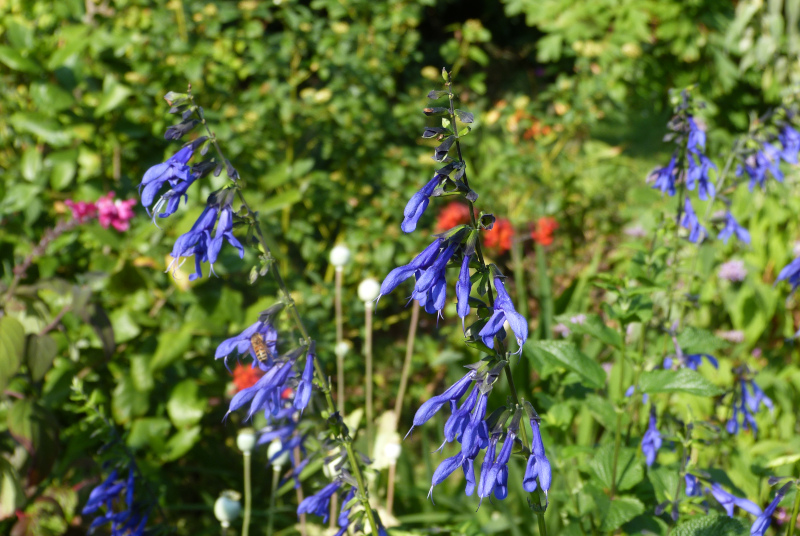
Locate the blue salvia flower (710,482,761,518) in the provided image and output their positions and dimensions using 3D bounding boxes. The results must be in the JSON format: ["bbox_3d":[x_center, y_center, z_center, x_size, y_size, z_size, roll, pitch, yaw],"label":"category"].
[{"bbox_3d":[0.222,0.154,1.100,0.034,0.024,0.025,7,14,29],"label":"blue salvia flower"}]

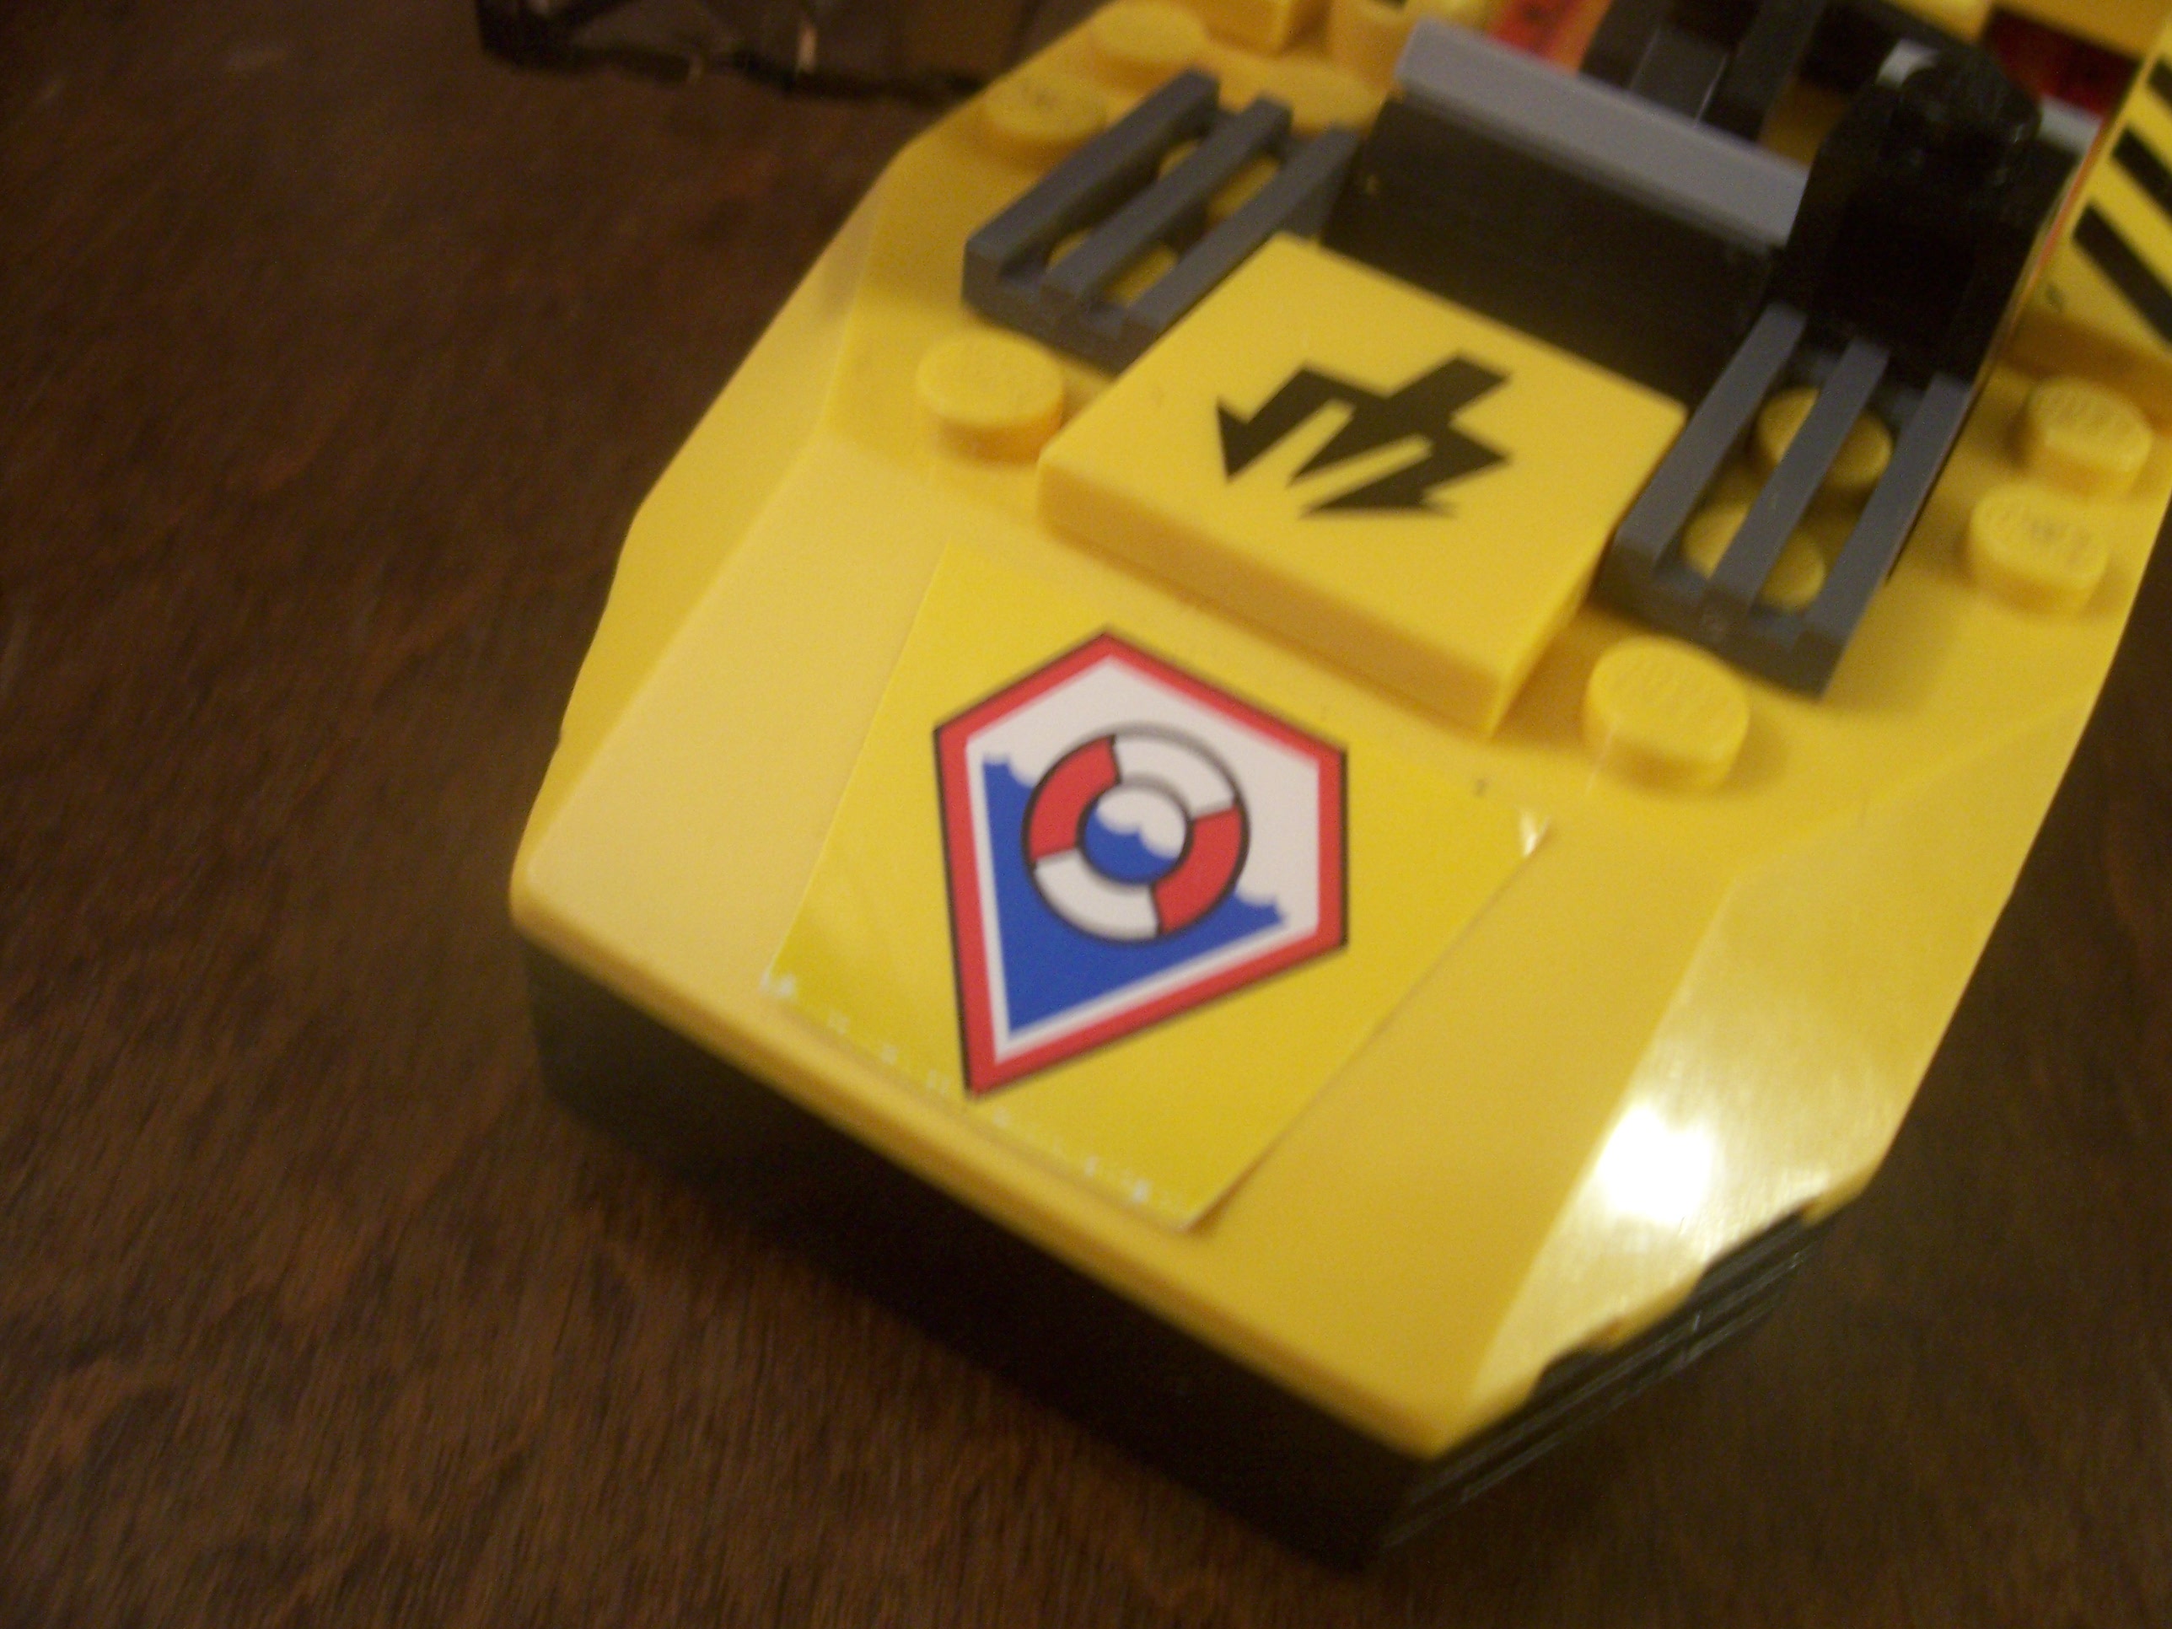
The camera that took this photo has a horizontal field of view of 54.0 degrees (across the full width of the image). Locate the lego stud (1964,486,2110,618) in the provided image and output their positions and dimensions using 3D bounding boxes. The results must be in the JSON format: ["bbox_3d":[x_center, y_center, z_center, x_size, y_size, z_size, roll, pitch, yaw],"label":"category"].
[{"bbox_3d":[0.032,-0.009,0.072,0.005,0.002,0.005,28,51,15],"label":"lego stud"}]

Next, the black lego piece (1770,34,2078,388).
[{"bbox_3d":[0.030,-0.021,0.076,0.008,0.011,0.008,28,51,15],"label":"black lego piece"}]

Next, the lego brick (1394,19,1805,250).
[{"bbox_3d":[0.019,-0.025,0.078,0.016,0.003,0.003,28,51,15],"label":"lego brick"}]

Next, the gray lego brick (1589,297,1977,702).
[{"bbox_3d":[0.024,-0.011,0.072,0.008,0.003,0.016,28,51,15],"label":"gray lego brick"}]

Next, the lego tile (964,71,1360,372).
[{"bbox_3d":[0.003,-0.022,0.078,0.008,0.003,0.016,28,51,15],"label":"lego tile"}]

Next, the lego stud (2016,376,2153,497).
[{"bbox_3d":[0.036,-0.014,0.077,0.005,0.002,0.005,28,51,15],"label":"lego stud"}]

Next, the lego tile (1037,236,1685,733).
[{"bbox_3d":[0.009,-0.011,0.070,0.016,0.003,0.016,28,51,15],"label":"lego tile"}]

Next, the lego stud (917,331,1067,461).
[{"bbox_3d":[-0.003,-0.014,0.071,0.005,0.002,0.005,4,49,-5],"label":"lego stud"}]

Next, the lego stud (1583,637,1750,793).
[{"bbox_3d":[0.017,-0.003,0.065,0.005,0.002,0.005,4,49,-5],"label":"lego stud"}]

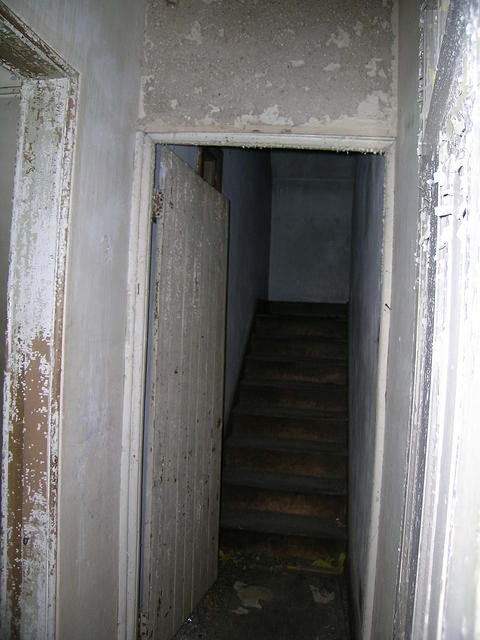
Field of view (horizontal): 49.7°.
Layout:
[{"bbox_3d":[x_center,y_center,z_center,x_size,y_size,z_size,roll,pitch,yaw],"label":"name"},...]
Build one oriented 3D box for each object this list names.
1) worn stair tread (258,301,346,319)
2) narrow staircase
[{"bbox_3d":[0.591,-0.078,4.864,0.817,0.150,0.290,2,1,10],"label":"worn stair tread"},{"bbox_3d":[0.405,0.667,4.011,0.827,1.470,2.050,2,1,10],"label":"narrow staircase"}]

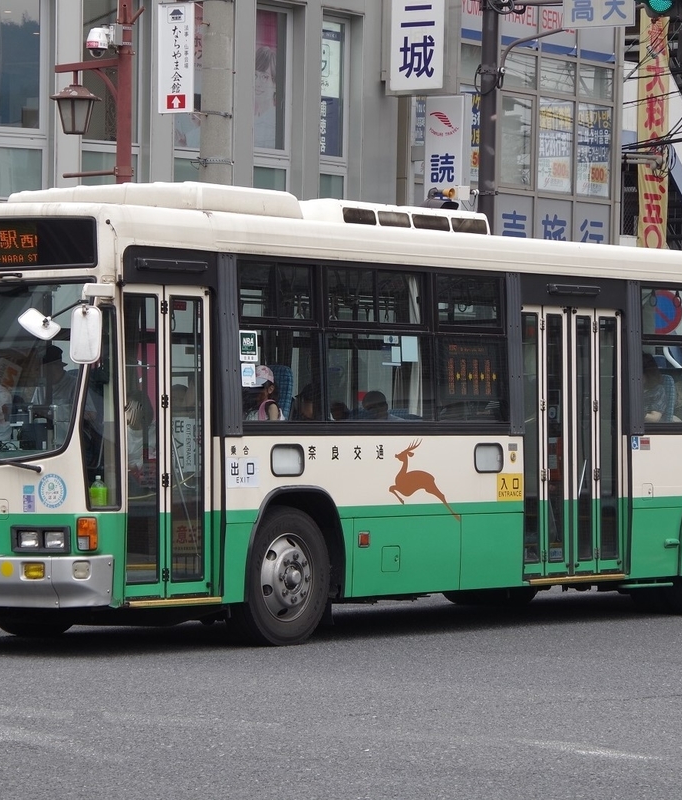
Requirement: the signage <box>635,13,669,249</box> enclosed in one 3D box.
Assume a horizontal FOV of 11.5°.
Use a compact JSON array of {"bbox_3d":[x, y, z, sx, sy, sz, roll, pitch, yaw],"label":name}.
[{"bbox_3d":[4.902,-4.036,53.500,0.540,4.200,0.060,0,0,14],"label":"signage"}]

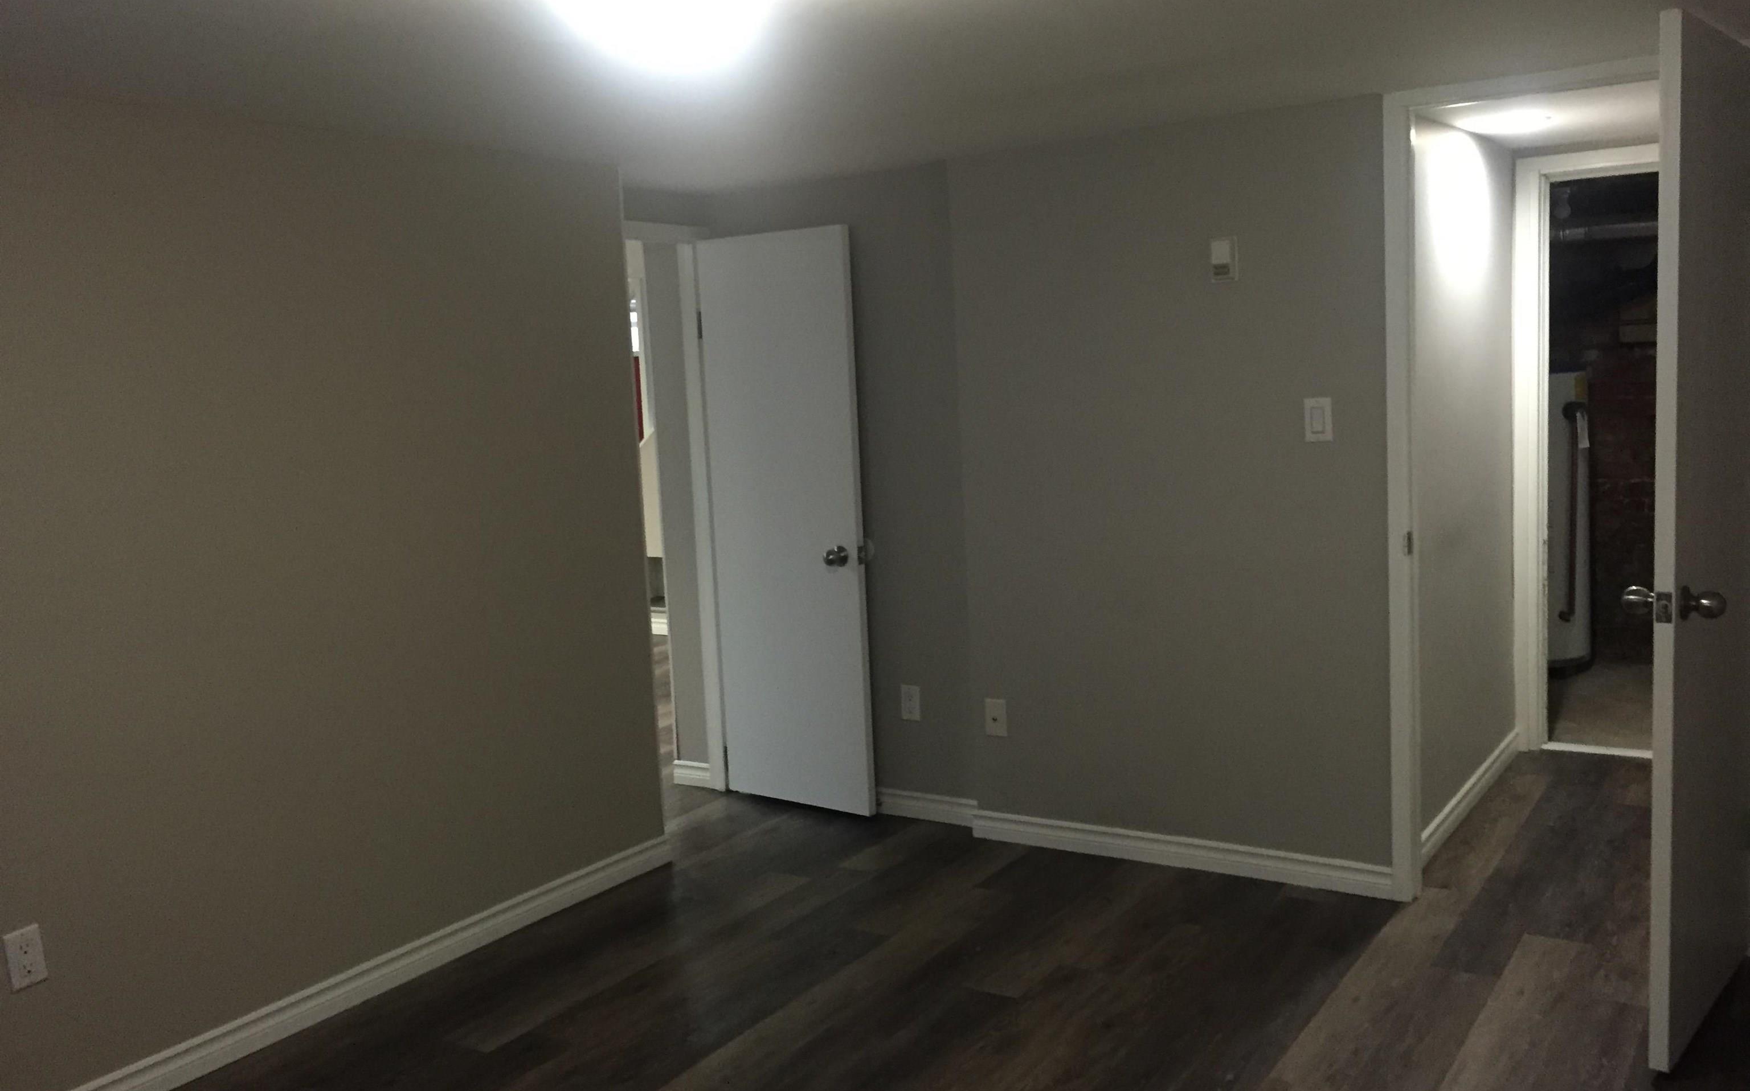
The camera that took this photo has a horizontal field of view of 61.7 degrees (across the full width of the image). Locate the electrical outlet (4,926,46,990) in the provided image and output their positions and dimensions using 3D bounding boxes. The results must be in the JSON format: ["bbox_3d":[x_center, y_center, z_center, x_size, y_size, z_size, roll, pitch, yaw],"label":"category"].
[{"bbox_3d":[-1.696,0.825,2.927,0.008,0.114,0.065,2,8,34],"label":"electrical outlet"}]

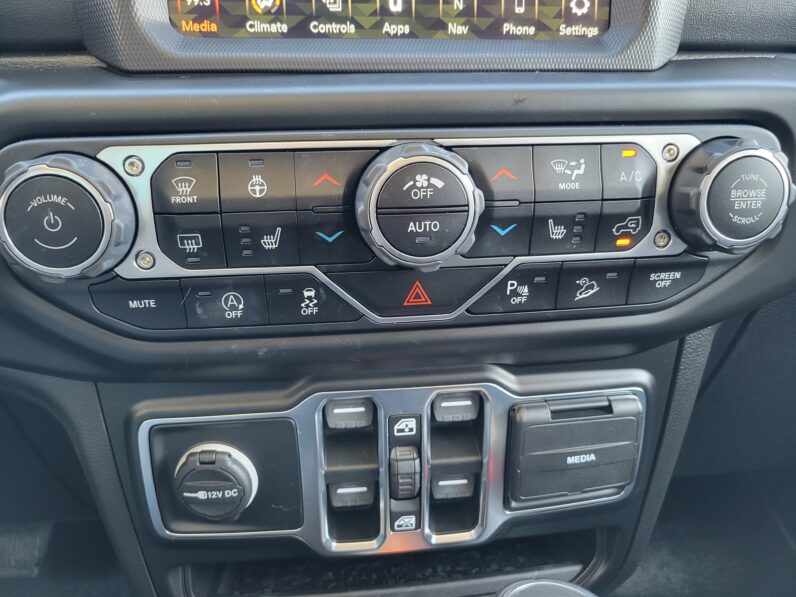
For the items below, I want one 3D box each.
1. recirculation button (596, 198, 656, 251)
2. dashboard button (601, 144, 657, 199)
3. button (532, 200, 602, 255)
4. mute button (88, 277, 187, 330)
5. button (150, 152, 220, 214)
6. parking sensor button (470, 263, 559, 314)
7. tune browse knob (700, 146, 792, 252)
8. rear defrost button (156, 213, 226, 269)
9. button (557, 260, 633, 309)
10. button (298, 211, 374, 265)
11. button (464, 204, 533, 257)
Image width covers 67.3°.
[{"bbox_3d":[0.093,-0.031,0.247,0.023,0.022,0.008,-3,26,-6],"label":"recirculation button"},{"bbox_3d":[0.092,-0.051,0.242,0.023,0.022,0.008,-3,3,-6],"label":"dashboard button"},{"bbox_3d":[0.067,-0.030,0.245,0.028,0.022,0.008,-3,26,-6],"label":"button"},{"bbox_3d":[-0.102,0.002,0.237,0.033,0.021,0.008,-3,26,-6],"label":"mute button"},{"bbox_3d":[-0.079,-0.042,0.223,0.024,0.022,0.008,-3,3,-6],"label":"button"},{"bbox_3d":[0.049,-0.006,0.254,0.038,0.021,0.008,-3,26,-6],"label":"parking sensor button"},{"bbox_3d":[0.140,-0.042,0.249,0.044,0.044,0.016,-3,13,-6],"label":"tune browse knob"},{"bbox_3d":[-0.078,-0.023,0.228,0.024,0.022,0.008,-3,26,-6],"label":"rear defrost button"},{"bbox_3d":[0.084,-0.007,0.258,0.032,0.021,0.008,-3,26,-6],"label":"button"},{"bbox_3d":[-0.024,-0.025,0.234,0.029,0.022,0.008,-3,26,-6],"label":"button"},{"bbox_3d":[0.039,-0.029,0.241,0.029,0.022,0.008,-3,26,-6],"label":"button"}]

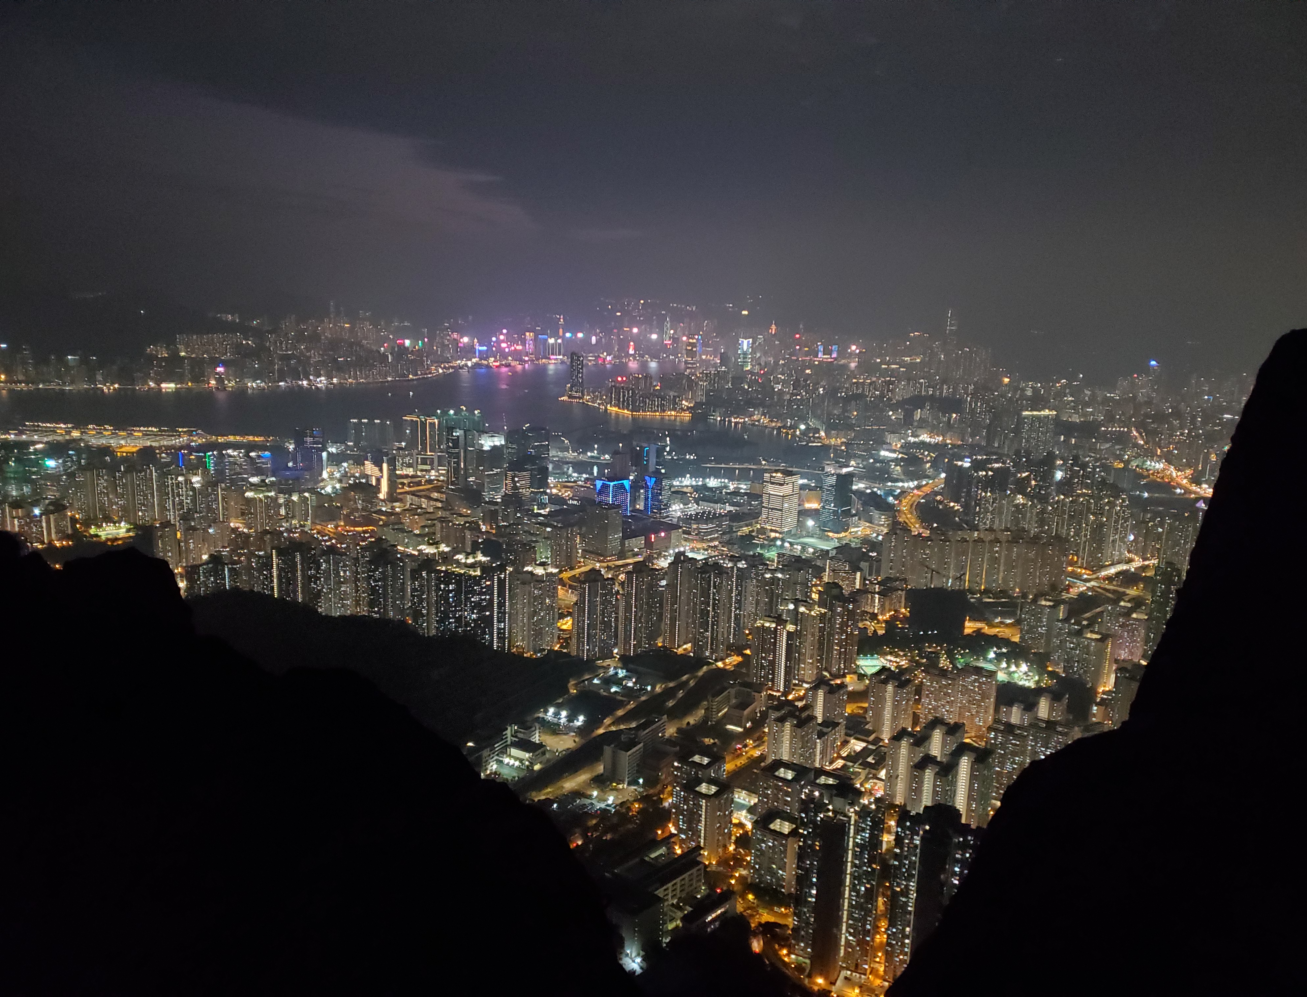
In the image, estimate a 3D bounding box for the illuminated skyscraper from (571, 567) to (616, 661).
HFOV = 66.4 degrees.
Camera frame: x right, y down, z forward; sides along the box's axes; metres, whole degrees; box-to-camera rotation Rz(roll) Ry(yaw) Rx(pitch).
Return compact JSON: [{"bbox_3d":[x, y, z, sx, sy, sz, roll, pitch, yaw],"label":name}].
[{"bbox_3d":[-73.800,146.500,1247.100,53.000,109.000,50.000,7,13,24],"label":"illuminated skyscraper"}]

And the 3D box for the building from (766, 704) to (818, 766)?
[{"bbox_3d":[129.000,226.500,935.600,35.000,51.000,33.000,10,14,36],"label":"building"}]

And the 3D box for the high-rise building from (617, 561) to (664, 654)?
[{"bbox_3d":[-16.500,142.500,1279.100,53.000,116.000,50.000,7,13,24],"label":"high-rise building"}]

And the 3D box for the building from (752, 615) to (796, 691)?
[{"bbox_3d":[139.800,182.000,1162.500,45.000,85.000,43.000,8,13,27],"label":"building"}]

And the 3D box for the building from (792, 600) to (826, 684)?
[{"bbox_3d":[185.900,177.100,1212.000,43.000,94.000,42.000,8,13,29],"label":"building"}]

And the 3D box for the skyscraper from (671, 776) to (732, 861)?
[{"bbox_3d":[43.800,263.600,824.800,33.000,61.000,28.000,9,14,32],"label":"skyscraper"}]

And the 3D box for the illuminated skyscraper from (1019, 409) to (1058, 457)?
[{"bbox_3d":[1321.200,-211.800,3433.700,118.000,170.000,30.000,-2,12,-20],"label":"illuminated skyscraper"}]

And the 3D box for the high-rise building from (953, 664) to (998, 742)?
[{"bbox_3d":[352.000,225.300,1096.600,33.000,75.000,31.000,10,14,34],"label":"high-rise building"}]

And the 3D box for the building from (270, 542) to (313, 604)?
[{"bbox_3d":[-468.100,110.400,1292.900,50.000,104.000,47.000,6,12,20],"label":"building"}]

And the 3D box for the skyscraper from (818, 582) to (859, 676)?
[{"bbox_3d":[228.200,164.300,1221.700,43.000,106.000,41.000,8,13,29],"label":"skyscraper"}]

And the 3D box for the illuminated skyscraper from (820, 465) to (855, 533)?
[{"bbox_3d":[389.800,3.300,2132.300,42.000,130.000,50.000,12,15,41],"label":"illuminated skyscraper"}]

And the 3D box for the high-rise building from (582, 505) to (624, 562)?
[{"bbox_3d":[-94.900,59.400,1870.800,60.000,93.000,41.000,10,14,34],"label":"high-rise building"}]

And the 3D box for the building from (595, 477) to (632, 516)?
[{"bbox_3d":[-88.500,7.100,2122.800,45.000,94.000,53.000,12,15,40],"label":"building"}]

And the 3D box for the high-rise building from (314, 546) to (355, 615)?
[{"bbox_3d":[-406.500,117.700,1271.800,48.000,106.000,46.000,6,12,20],"label":"high-rise building"}]

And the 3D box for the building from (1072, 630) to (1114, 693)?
[{"bbox_3d":[567.500,207.000,1295.000,38.000,65.000,40.000,12,15,41],"label":"building"}]

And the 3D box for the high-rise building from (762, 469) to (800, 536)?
[{"bbox_3d":[286.100,12.600,2244.500,57.000,137.000,55.000,12,15,40],"label":"high-rise building"}]

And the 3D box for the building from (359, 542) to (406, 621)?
[{"bbox_3d":[-349.900,115.800,1300.200,39.000,99.000,41.000,12,15,41],"label":"building"}]

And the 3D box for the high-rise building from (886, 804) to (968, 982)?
[{"bbox_3d":[182.400,261.500,647.600,46.000,113.000,25.000,10,14,34],"label":"high-rise building"}]

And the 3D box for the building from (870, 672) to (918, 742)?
[{"bbox_3d":[258.300,223.800,1080.500,36.000,65.000,36.000,10,14,36],"label":"building"}]

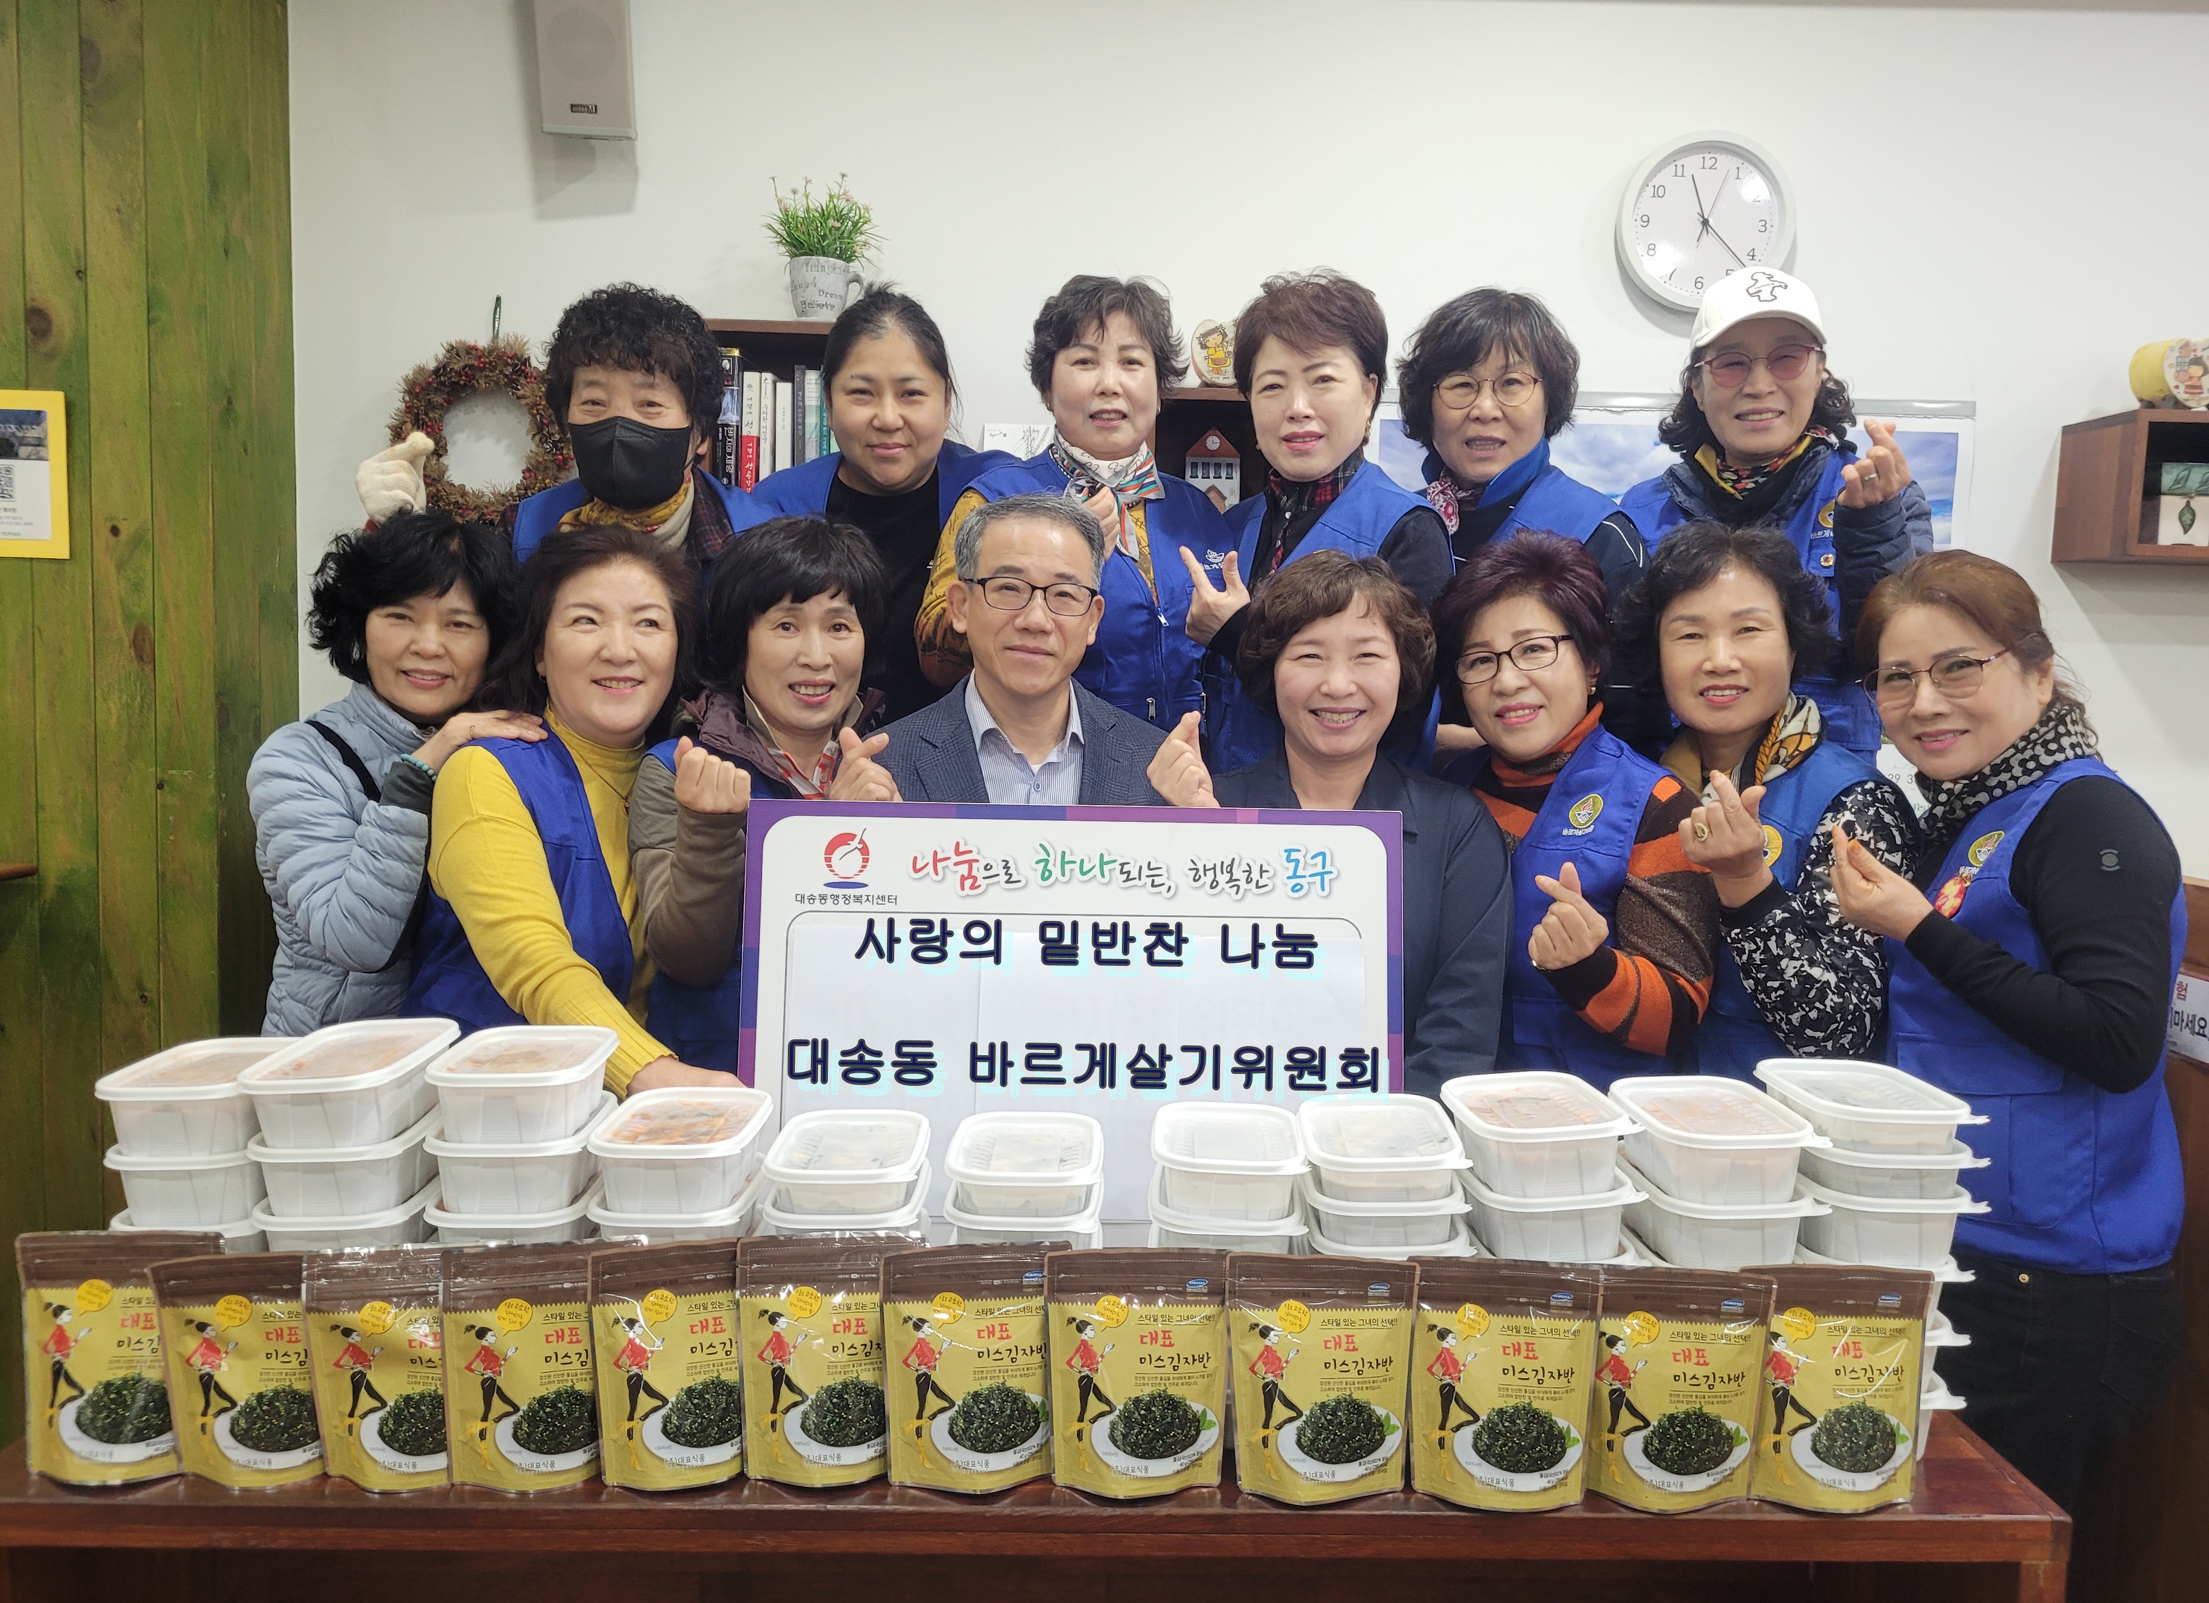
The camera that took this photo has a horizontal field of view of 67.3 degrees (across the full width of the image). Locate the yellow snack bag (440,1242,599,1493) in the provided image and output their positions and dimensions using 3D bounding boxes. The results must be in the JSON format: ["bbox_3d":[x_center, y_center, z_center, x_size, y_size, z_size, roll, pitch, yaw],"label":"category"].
[{"bbox_3d":[-0.462,0.461,1.360,0.152,0.200,0.055,0,4,-9],"label":"yellow snack bag"}]

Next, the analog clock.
[{"bbox_3d":[0.990,-0.953,2.730,0.288,0.288,0.045,1,5,-1],"label":"analog clock"}]

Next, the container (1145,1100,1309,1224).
[{"bbox_3d":[0.105,0.304,1.410,0.130,0.047,0.182,2,5,2],"label":"container"}]

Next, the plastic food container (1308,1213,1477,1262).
[{"bbox_3d":[0.244,0.370,1.436,0.140,0.041,0.202,1,4,6],"label":"plastic food container"}]

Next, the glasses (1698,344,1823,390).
[{"bbox_3d":[0.822,-0.543,2.092,0.138,0.045,0.140,-9,3,16],"label":"glasses"}]

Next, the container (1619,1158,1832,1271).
[{"bbox_3d":[0.517,0.346,1.425,0.131,0.058,0.183,1,5,-1],"label":"container"}]

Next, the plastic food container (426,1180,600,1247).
[{"bbox_3d":[-0.519,0.367,1.496,0.134,0.061,0.202,1,4,-4],"label":"plastic food container"}]

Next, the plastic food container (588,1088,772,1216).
[{"bbox_3d":[-0.374,0.309,1.482,0.134,0.059,0.202,1,4,-1],"label":"plastic food container"}]

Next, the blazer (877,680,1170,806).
[{"bbox_3d":[-0.093,0.186,1.975,0.480,0.660,0.270,0,4,-6],"label":"blazer"}]

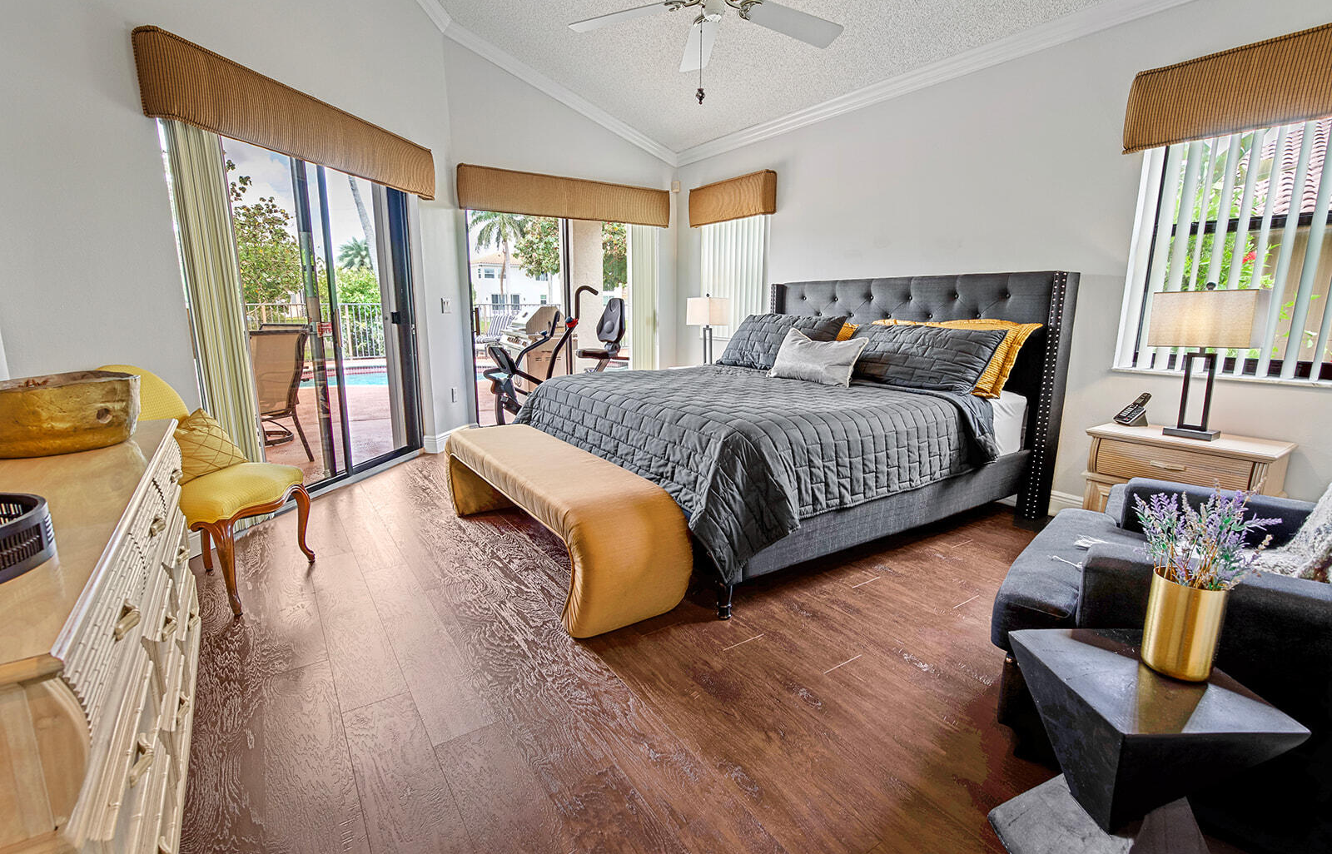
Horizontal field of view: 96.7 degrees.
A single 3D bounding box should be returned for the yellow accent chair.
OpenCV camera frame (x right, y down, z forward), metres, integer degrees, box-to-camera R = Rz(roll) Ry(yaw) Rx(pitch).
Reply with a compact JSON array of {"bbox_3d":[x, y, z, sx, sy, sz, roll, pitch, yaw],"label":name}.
[{"bbox_3d":[-1.923,0.221,2.464,0.623,0.940,0.588,1,11,2],"label":"yellow accent chair"}]

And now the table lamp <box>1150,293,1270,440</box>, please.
[{"bbox_3d":[2.494,-0.305,2.772,0.235,0.705,0.341,-7,13,-35],"label":"table lamp"}]

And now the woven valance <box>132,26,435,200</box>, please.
[{"bbox_3d":[-2.030,-1.722,3.530,0.135,0.342,1.978,3,11,12],"label":"woven valance"}]

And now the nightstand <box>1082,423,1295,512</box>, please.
[{"bbox_3d":[2.453,0.352,2.857,0.458,0.617,0.687,-7,13,-35],"label":"nightstand"}]

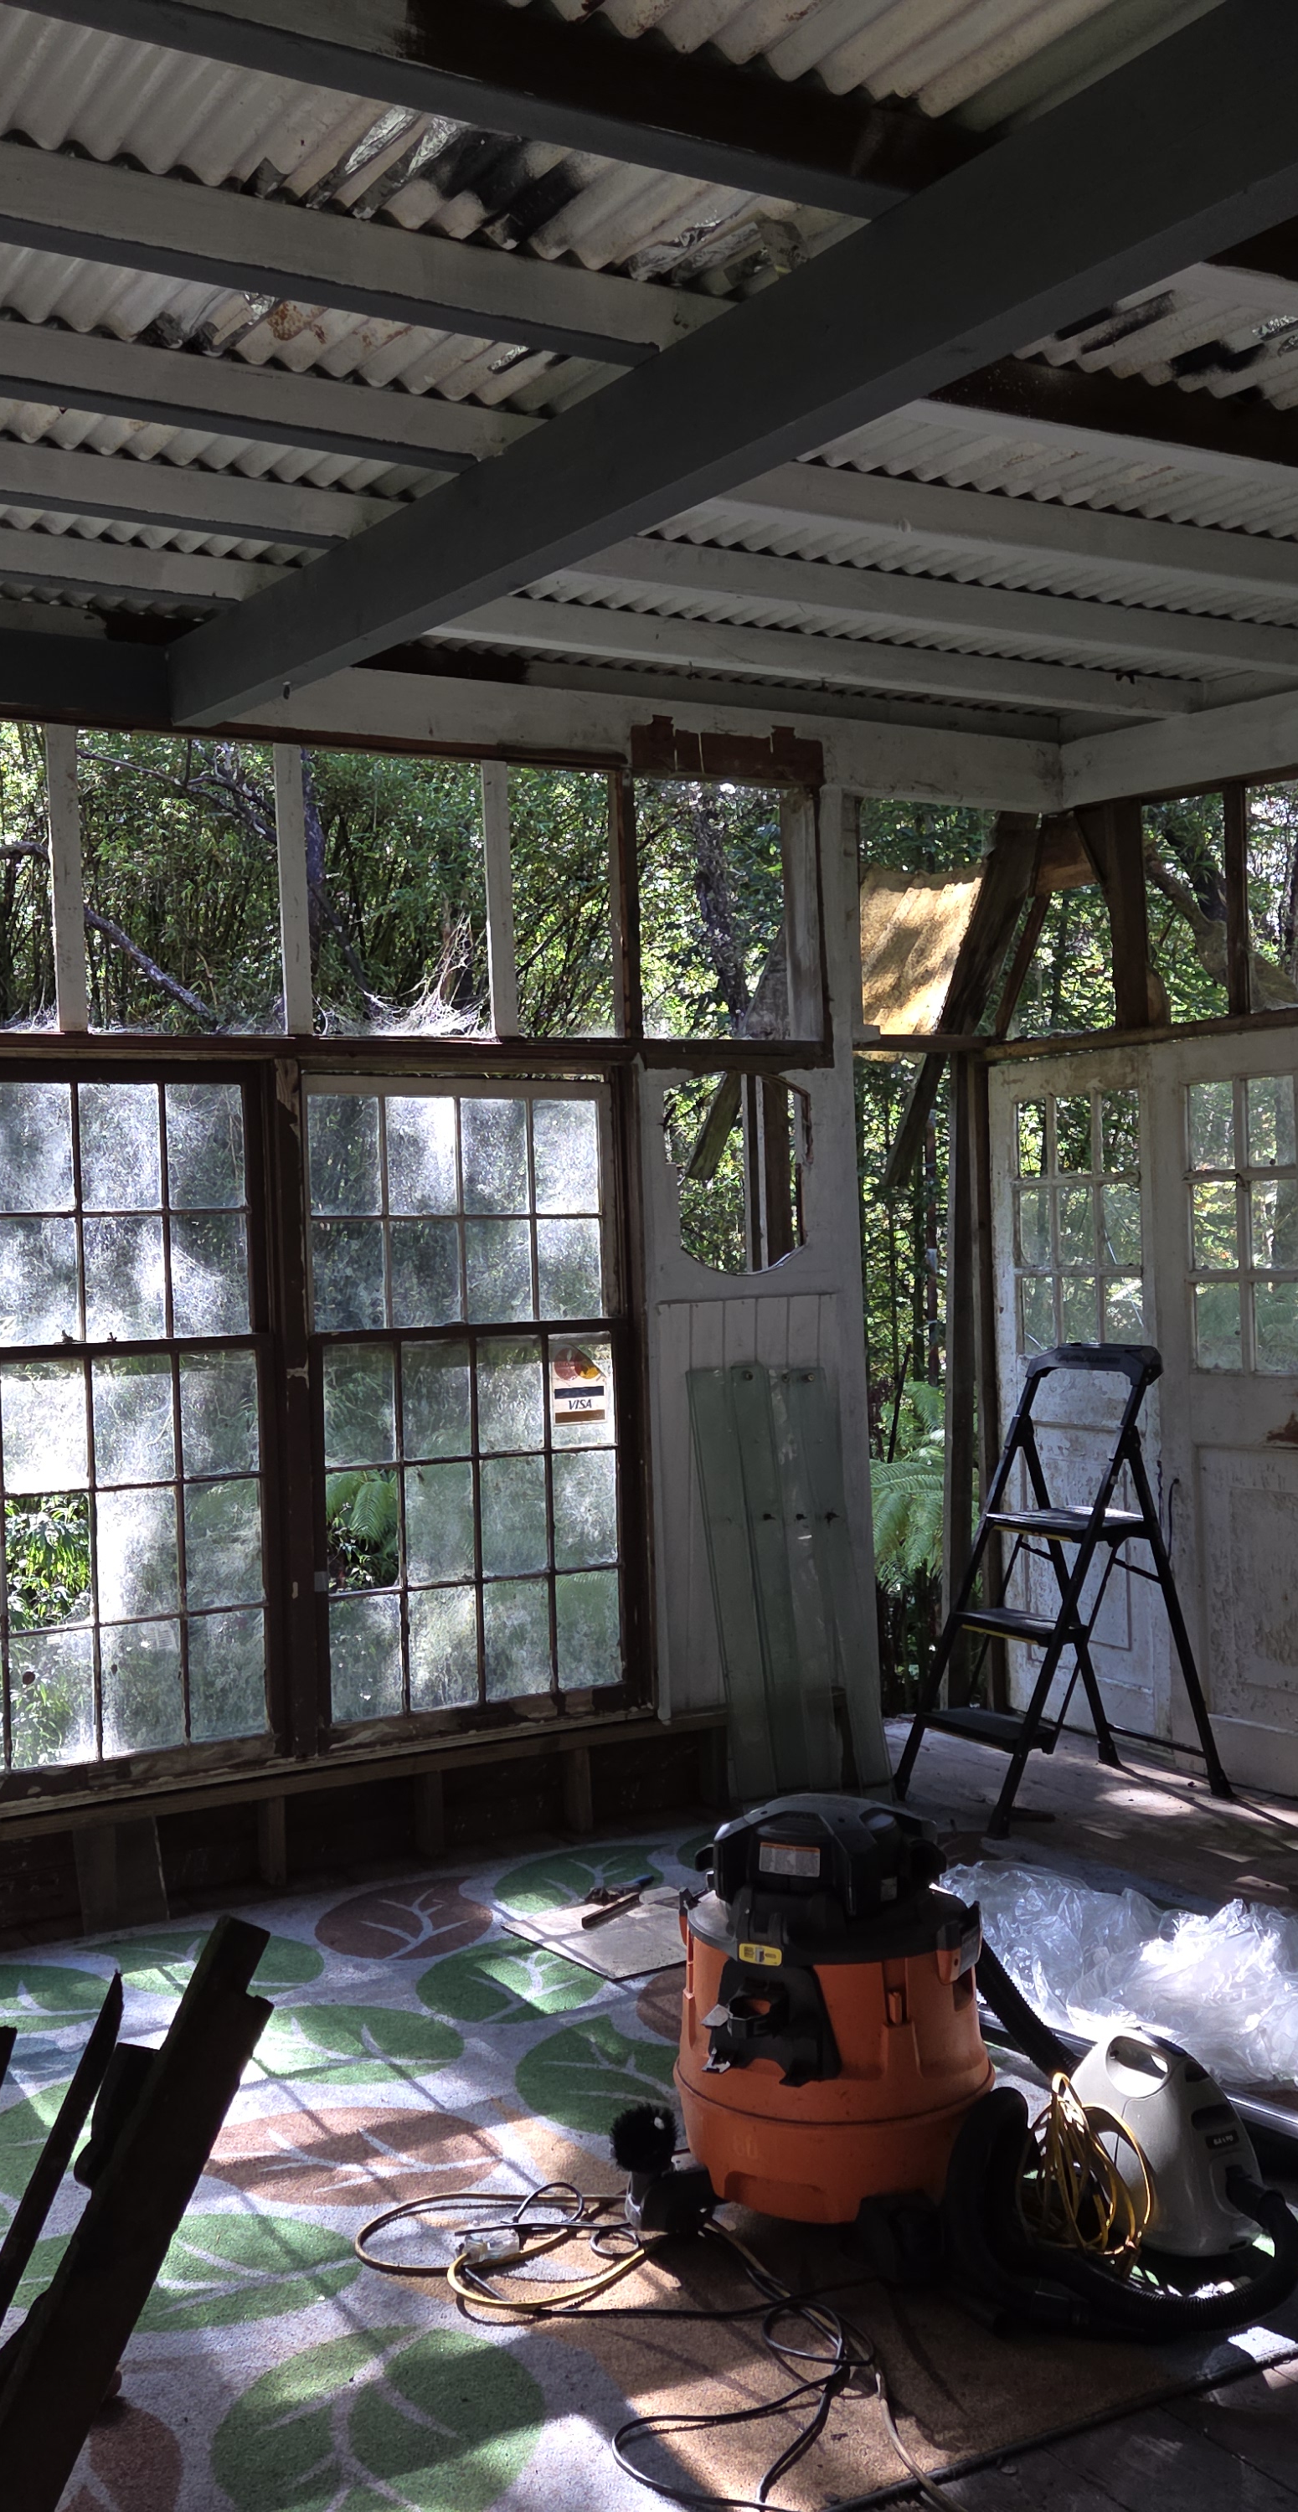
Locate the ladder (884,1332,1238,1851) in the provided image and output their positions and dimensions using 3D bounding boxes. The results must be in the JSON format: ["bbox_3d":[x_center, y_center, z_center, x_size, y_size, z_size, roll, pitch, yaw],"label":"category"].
[{"bbox_3d":[1.052,0.827,5.776,0.730,1.168,0.490,-2,0,-25],"label":"ladder"}]

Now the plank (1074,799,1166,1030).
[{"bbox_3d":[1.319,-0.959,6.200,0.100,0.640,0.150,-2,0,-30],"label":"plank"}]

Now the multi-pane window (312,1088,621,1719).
[{"bbox_3d":[-0.440,0.361,5.525,0.815,1.515,0.070,-2,0,-30],"label":"multi-pane window"}]

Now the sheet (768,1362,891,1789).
[{"bbox_3d":[0.481,0.873,6.003,0.220,1.168,0.020,-7,-2,-30],"label":"sheet"}]

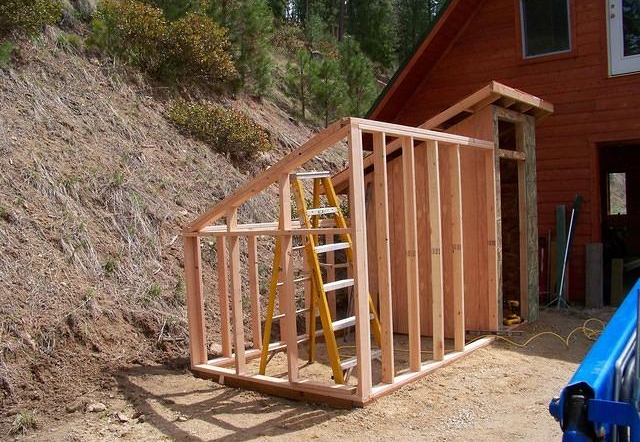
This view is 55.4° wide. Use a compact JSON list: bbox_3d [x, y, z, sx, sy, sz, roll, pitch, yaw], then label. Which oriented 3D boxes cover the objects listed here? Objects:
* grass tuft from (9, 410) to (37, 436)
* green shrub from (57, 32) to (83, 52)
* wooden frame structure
[{"bbox_3d":[-1.950,1.324,4.000,0.180,0.140,0.170,-2,1,0],"label":"grass tuft"},{"bbox_3d":[-4.722,-3.365,11.500,0.490,0.415,0.441,-2,0,-22],"label":"green shrub"},{"bbox_3d":[0.712,-0.006,6.429,2.247,2.604,3.980,-2,0,38],"label":"wooden frame structure"}]

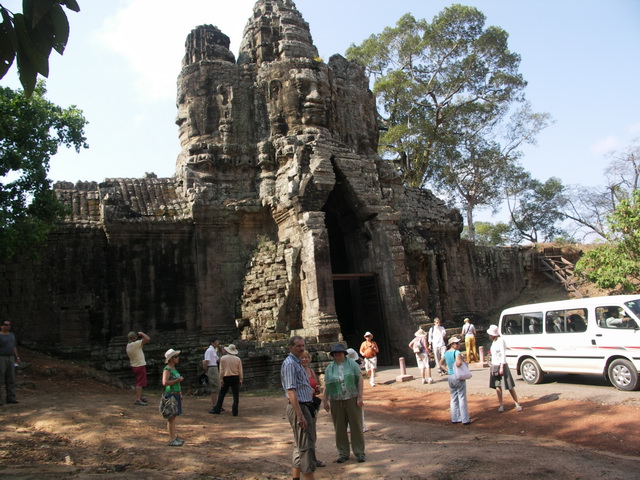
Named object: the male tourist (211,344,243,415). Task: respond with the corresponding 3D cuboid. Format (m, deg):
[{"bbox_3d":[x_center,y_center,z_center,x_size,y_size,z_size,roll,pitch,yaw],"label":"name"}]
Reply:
[{"bbox_3d":[-2.174,3.280,12.100,0.680,1.646,0.450,-2,-10,-7],"label":"male tourist"}]

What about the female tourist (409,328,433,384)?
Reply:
[{"bbox_3d":[2.990,3.450,15.400,0.600,1.674,0.450,-9,-11,30],"label":"female tourist"}]

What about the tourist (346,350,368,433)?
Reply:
[{"bbox_3d":[0.727,2.868,9.900,0.550,1.556,0.520,-2,-10,-6],"label":"tourist"}]

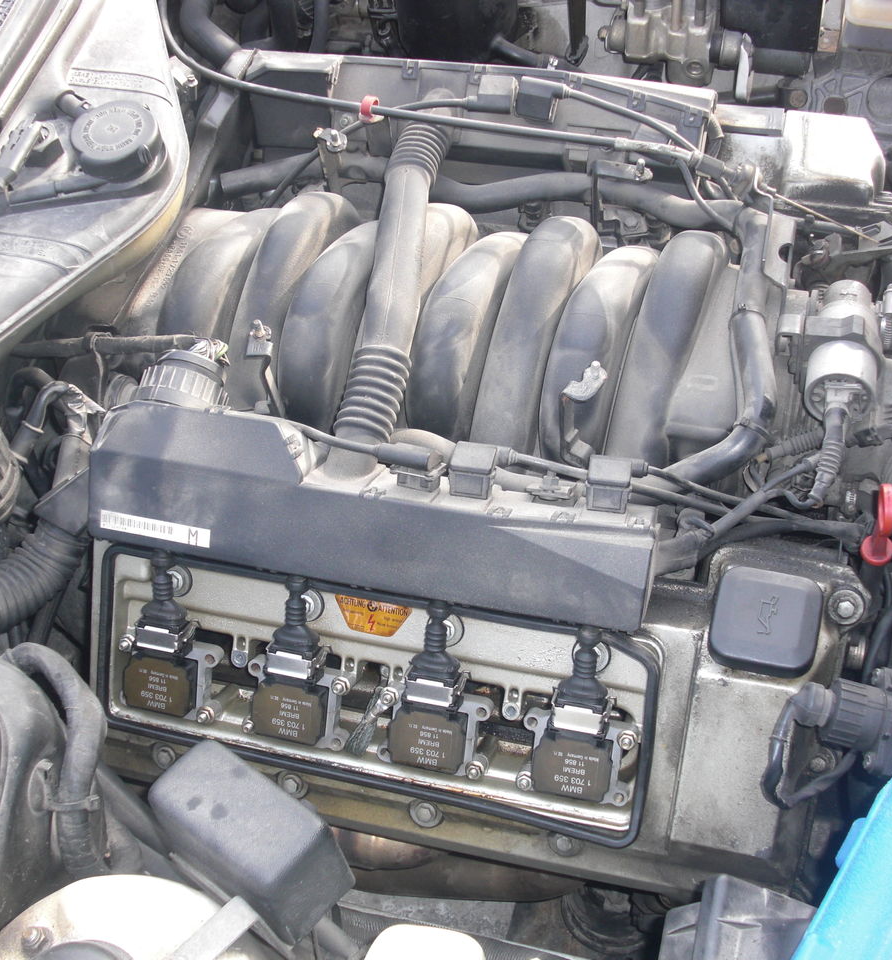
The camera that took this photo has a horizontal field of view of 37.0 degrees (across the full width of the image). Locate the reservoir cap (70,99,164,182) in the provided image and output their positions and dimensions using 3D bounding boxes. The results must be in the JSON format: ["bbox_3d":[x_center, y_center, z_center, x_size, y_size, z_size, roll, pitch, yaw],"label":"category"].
[{"bbox_3d":[-0.244,-0.251,0.990,0.065,0.023,0.065,-1,58,2],"label":"reservoir cap"}]

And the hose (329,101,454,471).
[{"bbox_3d":[-0.034,-0.152,0.931,0.052,0.055,0.325,5,58,10],"label":"hose"}]

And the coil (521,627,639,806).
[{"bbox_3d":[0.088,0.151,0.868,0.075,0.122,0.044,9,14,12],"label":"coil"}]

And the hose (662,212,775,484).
[{"bbox_3d":[0.194,-0.099,0.936,0.087,0.045,0.247,3,58,9],"label":"hose"}]

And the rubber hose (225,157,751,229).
[{"bbox_3d":[0.022,-0.229,1.058,0.418,0.038,0.042,4,58,10],"label":"rubber hose"}]

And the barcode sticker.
[{"bbox_3d":[-0.191,0.032,0.875,0.079,0.013,0.001,9,14,12],"label":"barcode sticker"}]

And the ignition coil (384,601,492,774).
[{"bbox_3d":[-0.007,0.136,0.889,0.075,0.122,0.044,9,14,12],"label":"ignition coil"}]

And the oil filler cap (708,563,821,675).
[{"bbox_3d":[0.195,0.086,0.810,0.064,0.062,0.022,9,14,12],"label":"oil filler cap"}]

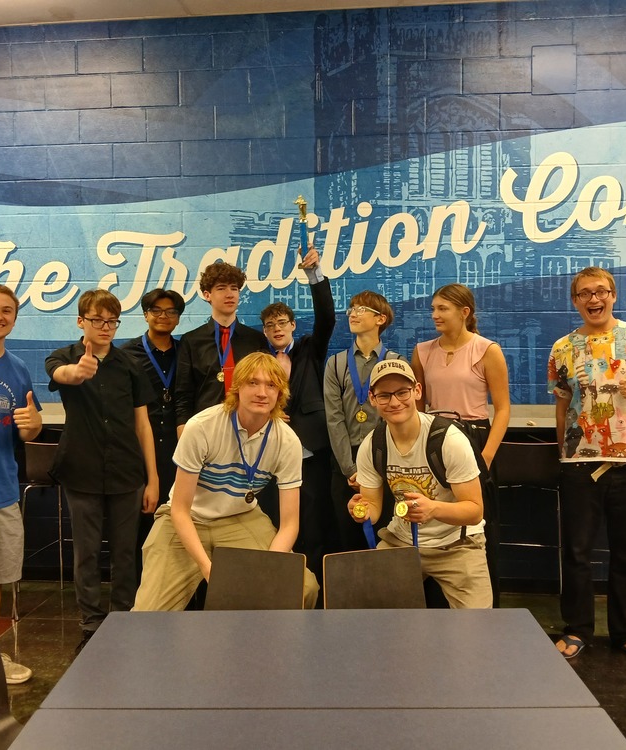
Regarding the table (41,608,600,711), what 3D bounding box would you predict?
[{"bbox_3d":[0.016,0.979,1.695,1.054,0.737,0.533,0,2,0],"label":"table"}]

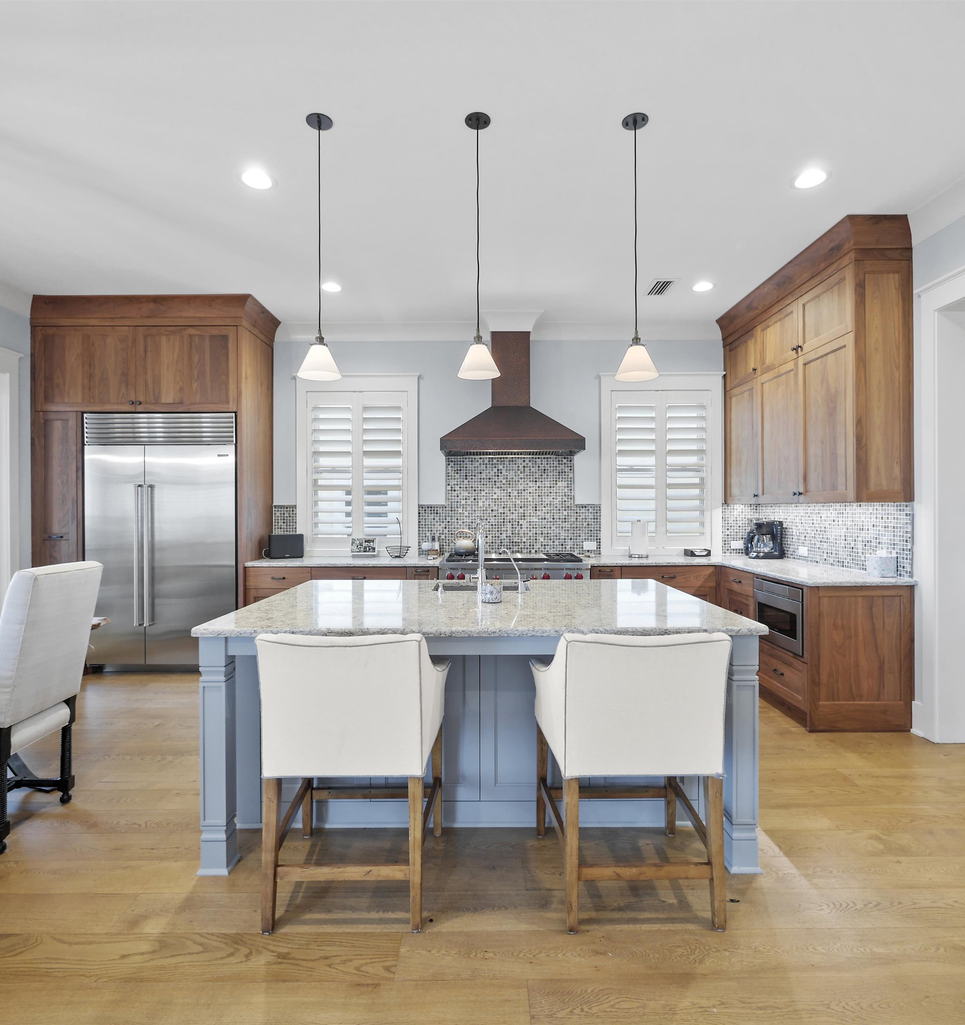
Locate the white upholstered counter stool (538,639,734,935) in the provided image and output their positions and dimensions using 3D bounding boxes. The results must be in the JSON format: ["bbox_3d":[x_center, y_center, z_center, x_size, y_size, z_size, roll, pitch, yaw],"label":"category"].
[{"bbox_3d":[0.523,0.854,2.018,0.640,0.950,0.610,0,0,0],"label":"white upholstered counter stool"}]

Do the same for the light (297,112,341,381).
[{"bbox_3d":[-0.719,-1.158,2.440,0.195,1.132,0.195,0,0,0],"label":"light"}]

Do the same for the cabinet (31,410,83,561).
[{"bbox_3d":[-3.424,0.209,4.727,0.413,2.060,0.570,0,0,0],"label":"cabinet"}]

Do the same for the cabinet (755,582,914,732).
[{"bbox_3d":[2.270,0.888,3.660,0.640,0.876,0.680,0,0,0],"label":"cabinet"}]

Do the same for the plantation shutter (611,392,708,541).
[{"bbox_3d":[1.655,-0.415,5.153,0.910,1.405,0.070,0,0,0],"label":"plantation shutter"}]

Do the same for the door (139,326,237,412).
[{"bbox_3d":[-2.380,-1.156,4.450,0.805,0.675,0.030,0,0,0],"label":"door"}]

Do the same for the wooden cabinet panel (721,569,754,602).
[{"bbox_3d":[2.007,0.536,4.241,0.100,0.175,0.470,0,0,0],"label":"wooden cabinet panel"}]

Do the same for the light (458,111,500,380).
[{"bbox_3d":[-0.018,-1.158,2.440,0.195,1.132,0.195,0,0,0],"label":"light"}]

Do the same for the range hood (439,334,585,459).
[{"bbox_3d":[0.251,-1.069,4.873,1.204,1.097,0.590,0,0,0],"label":"range hood"}]

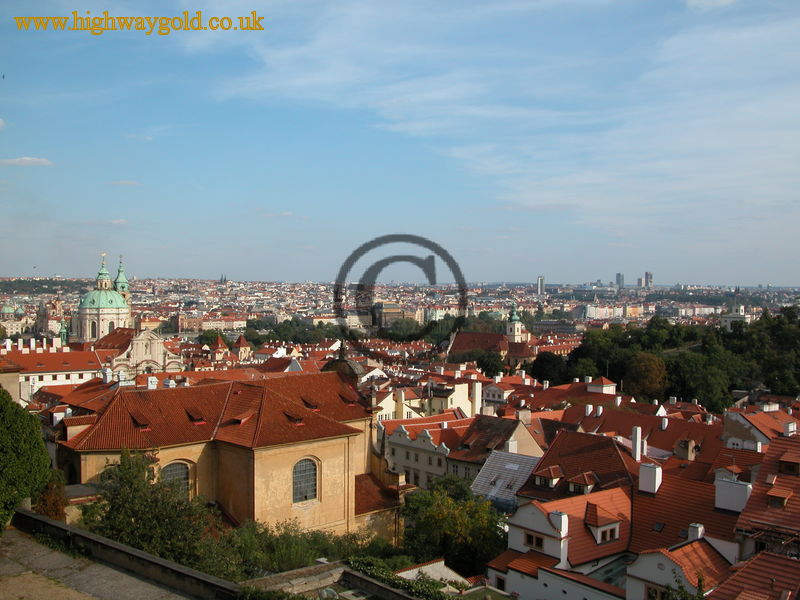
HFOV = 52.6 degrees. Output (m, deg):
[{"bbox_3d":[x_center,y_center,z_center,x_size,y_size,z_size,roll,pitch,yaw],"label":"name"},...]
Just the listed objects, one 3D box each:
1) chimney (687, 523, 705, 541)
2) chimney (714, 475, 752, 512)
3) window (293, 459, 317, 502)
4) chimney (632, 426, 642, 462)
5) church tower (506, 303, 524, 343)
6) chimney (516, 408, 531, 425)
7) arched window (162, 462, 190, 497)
[{"bbox_3d":[20.417,15.883,55.640,0.720,1.000,0.950,2,1,41],"label":"chimney"},{"bbox_3d":[25.000,14.644,60.598,2.400,2.050,0.850,2,1,41],"label":"chimney"},{"bbox_3d":[-10.748,20.563,92.000,0.400,4.900,3.500,2,1,43],"label":"window"},{"bbox_3d":[25.505,15.511,87.046,0.580,3.750,0.900,2,1,41],"label":"chimney"},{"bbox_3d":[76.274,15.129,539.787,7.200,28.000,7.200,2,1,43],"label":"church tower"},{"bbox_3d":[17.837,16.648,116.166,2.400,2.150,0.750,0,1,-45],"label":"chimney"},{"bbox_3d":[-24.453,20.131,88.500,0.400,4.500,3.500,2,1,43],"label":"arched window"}]

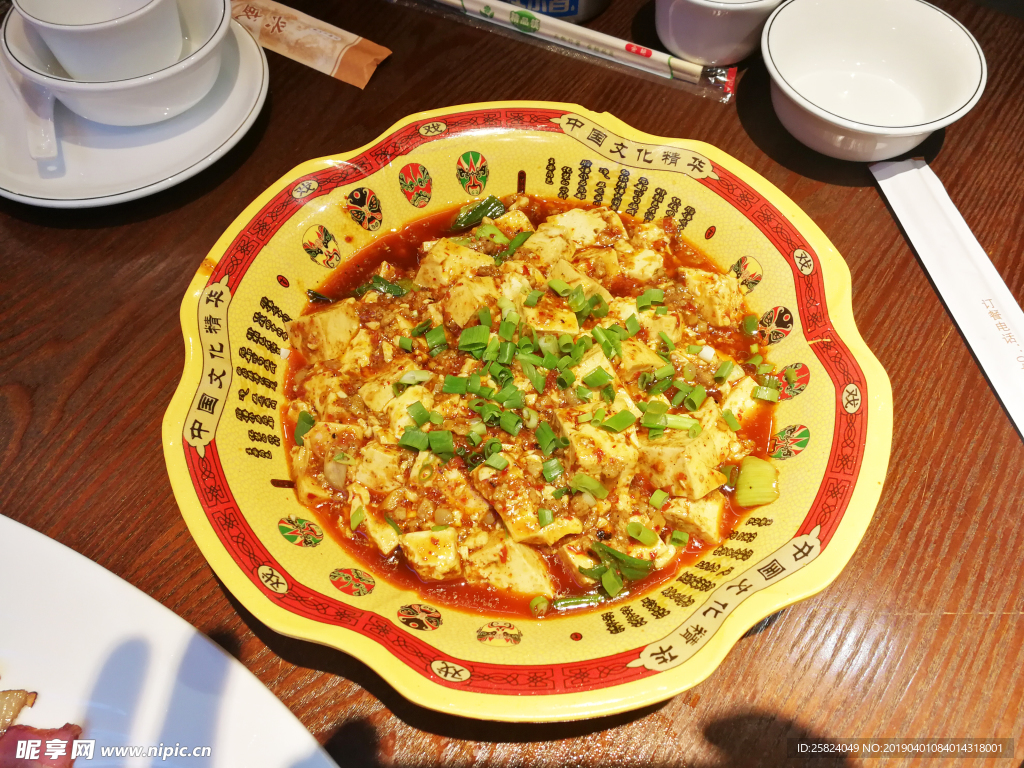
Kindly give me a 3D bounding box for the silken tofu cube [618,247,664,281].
[{"bbox_3d":[0.057,-0.053,0.354,0.018,0.014,0.014,0,64,0],"label":"silken tofu cube"}]

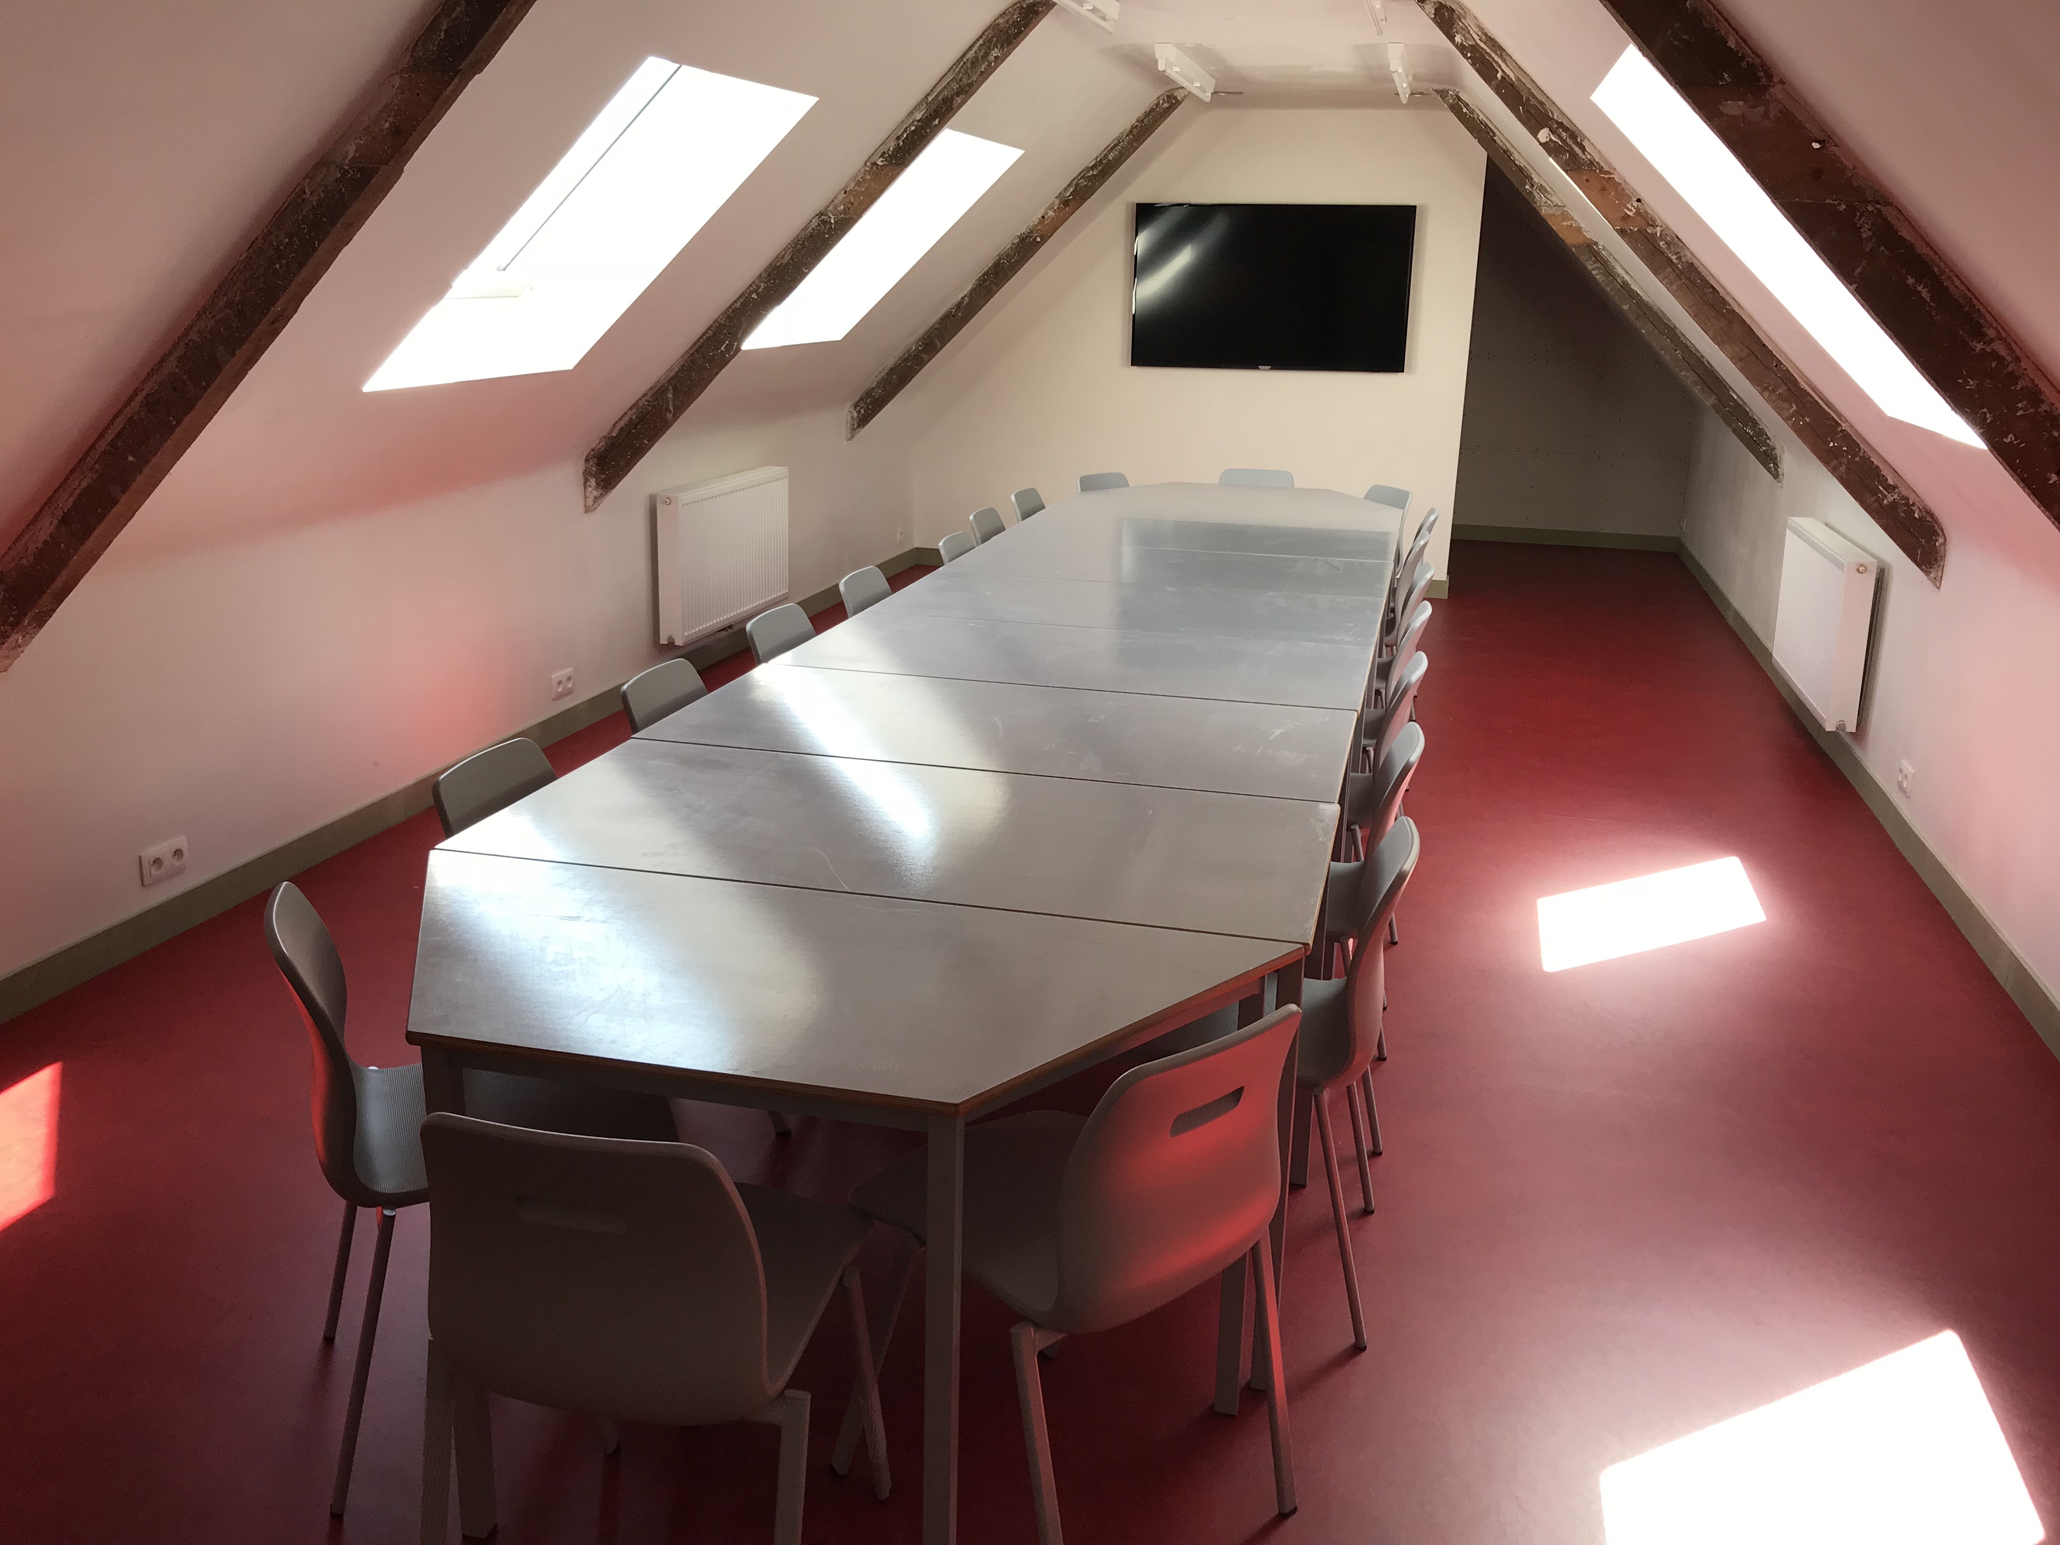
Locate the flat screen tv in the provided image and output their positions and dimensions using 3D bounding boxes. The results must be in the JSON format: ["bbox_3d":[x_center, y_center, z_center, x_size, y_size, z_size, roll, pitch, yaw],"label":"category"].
[{"bbox_3d":[1.281,-2.580,8.881,1.460,0.840,0.060,5,17,13],"label":"flat screen tv"}]

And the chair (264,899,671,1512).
[{"bbox_3d":[-0.809,0.561,2.474,0.515,0.805,0.460,-6,18,-23],"label":"chair"}]

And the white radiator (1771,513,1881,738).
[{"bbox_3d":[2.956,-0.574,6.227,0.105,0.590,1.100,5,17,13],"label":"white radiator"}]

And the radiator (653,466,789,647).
[{"bbox_3d":[-1.285,-0.943,7.082,0.105,0.590,1.100,5,17,13],"label":"radiator"}]

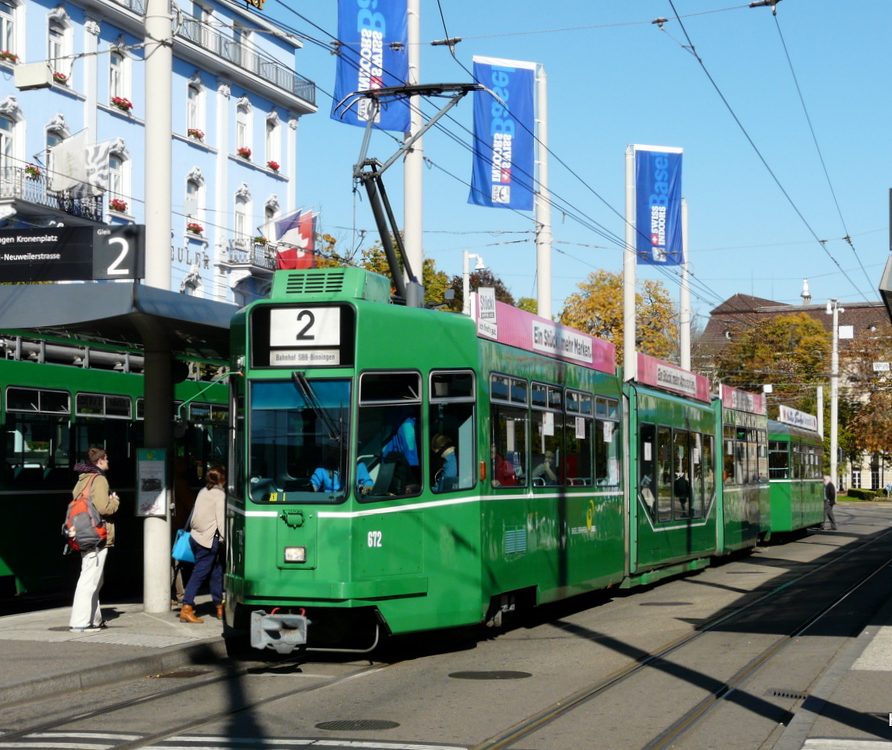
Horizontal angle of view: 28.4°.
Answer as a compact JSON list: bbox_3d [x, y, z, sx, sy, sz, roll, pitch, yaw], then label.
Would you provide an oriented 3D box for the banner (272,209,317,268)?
[{"bbox_3d":[-6.362,-5.606,74.000,1.900,2.700,0.400,-1,-3,19],"label":"banner"}]

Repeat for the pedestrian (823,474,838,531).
[{"bbox_3d":[12.508,4.153,57.400,0.600,1.740,0.500,0,-3,-3],"label":"pedestrian"}]

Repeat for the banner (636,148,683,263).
[{"bbox_3d":[5.861,-4.661,48.600,1.450,3.250,0.120,2,-4,-25],"label":"banner"}]

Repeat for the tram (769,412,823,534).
[{"bbox_3d":[9.038,2.841,49.323,2.250,3.500,13.600,-1,-3,17],"label":"tram"}]

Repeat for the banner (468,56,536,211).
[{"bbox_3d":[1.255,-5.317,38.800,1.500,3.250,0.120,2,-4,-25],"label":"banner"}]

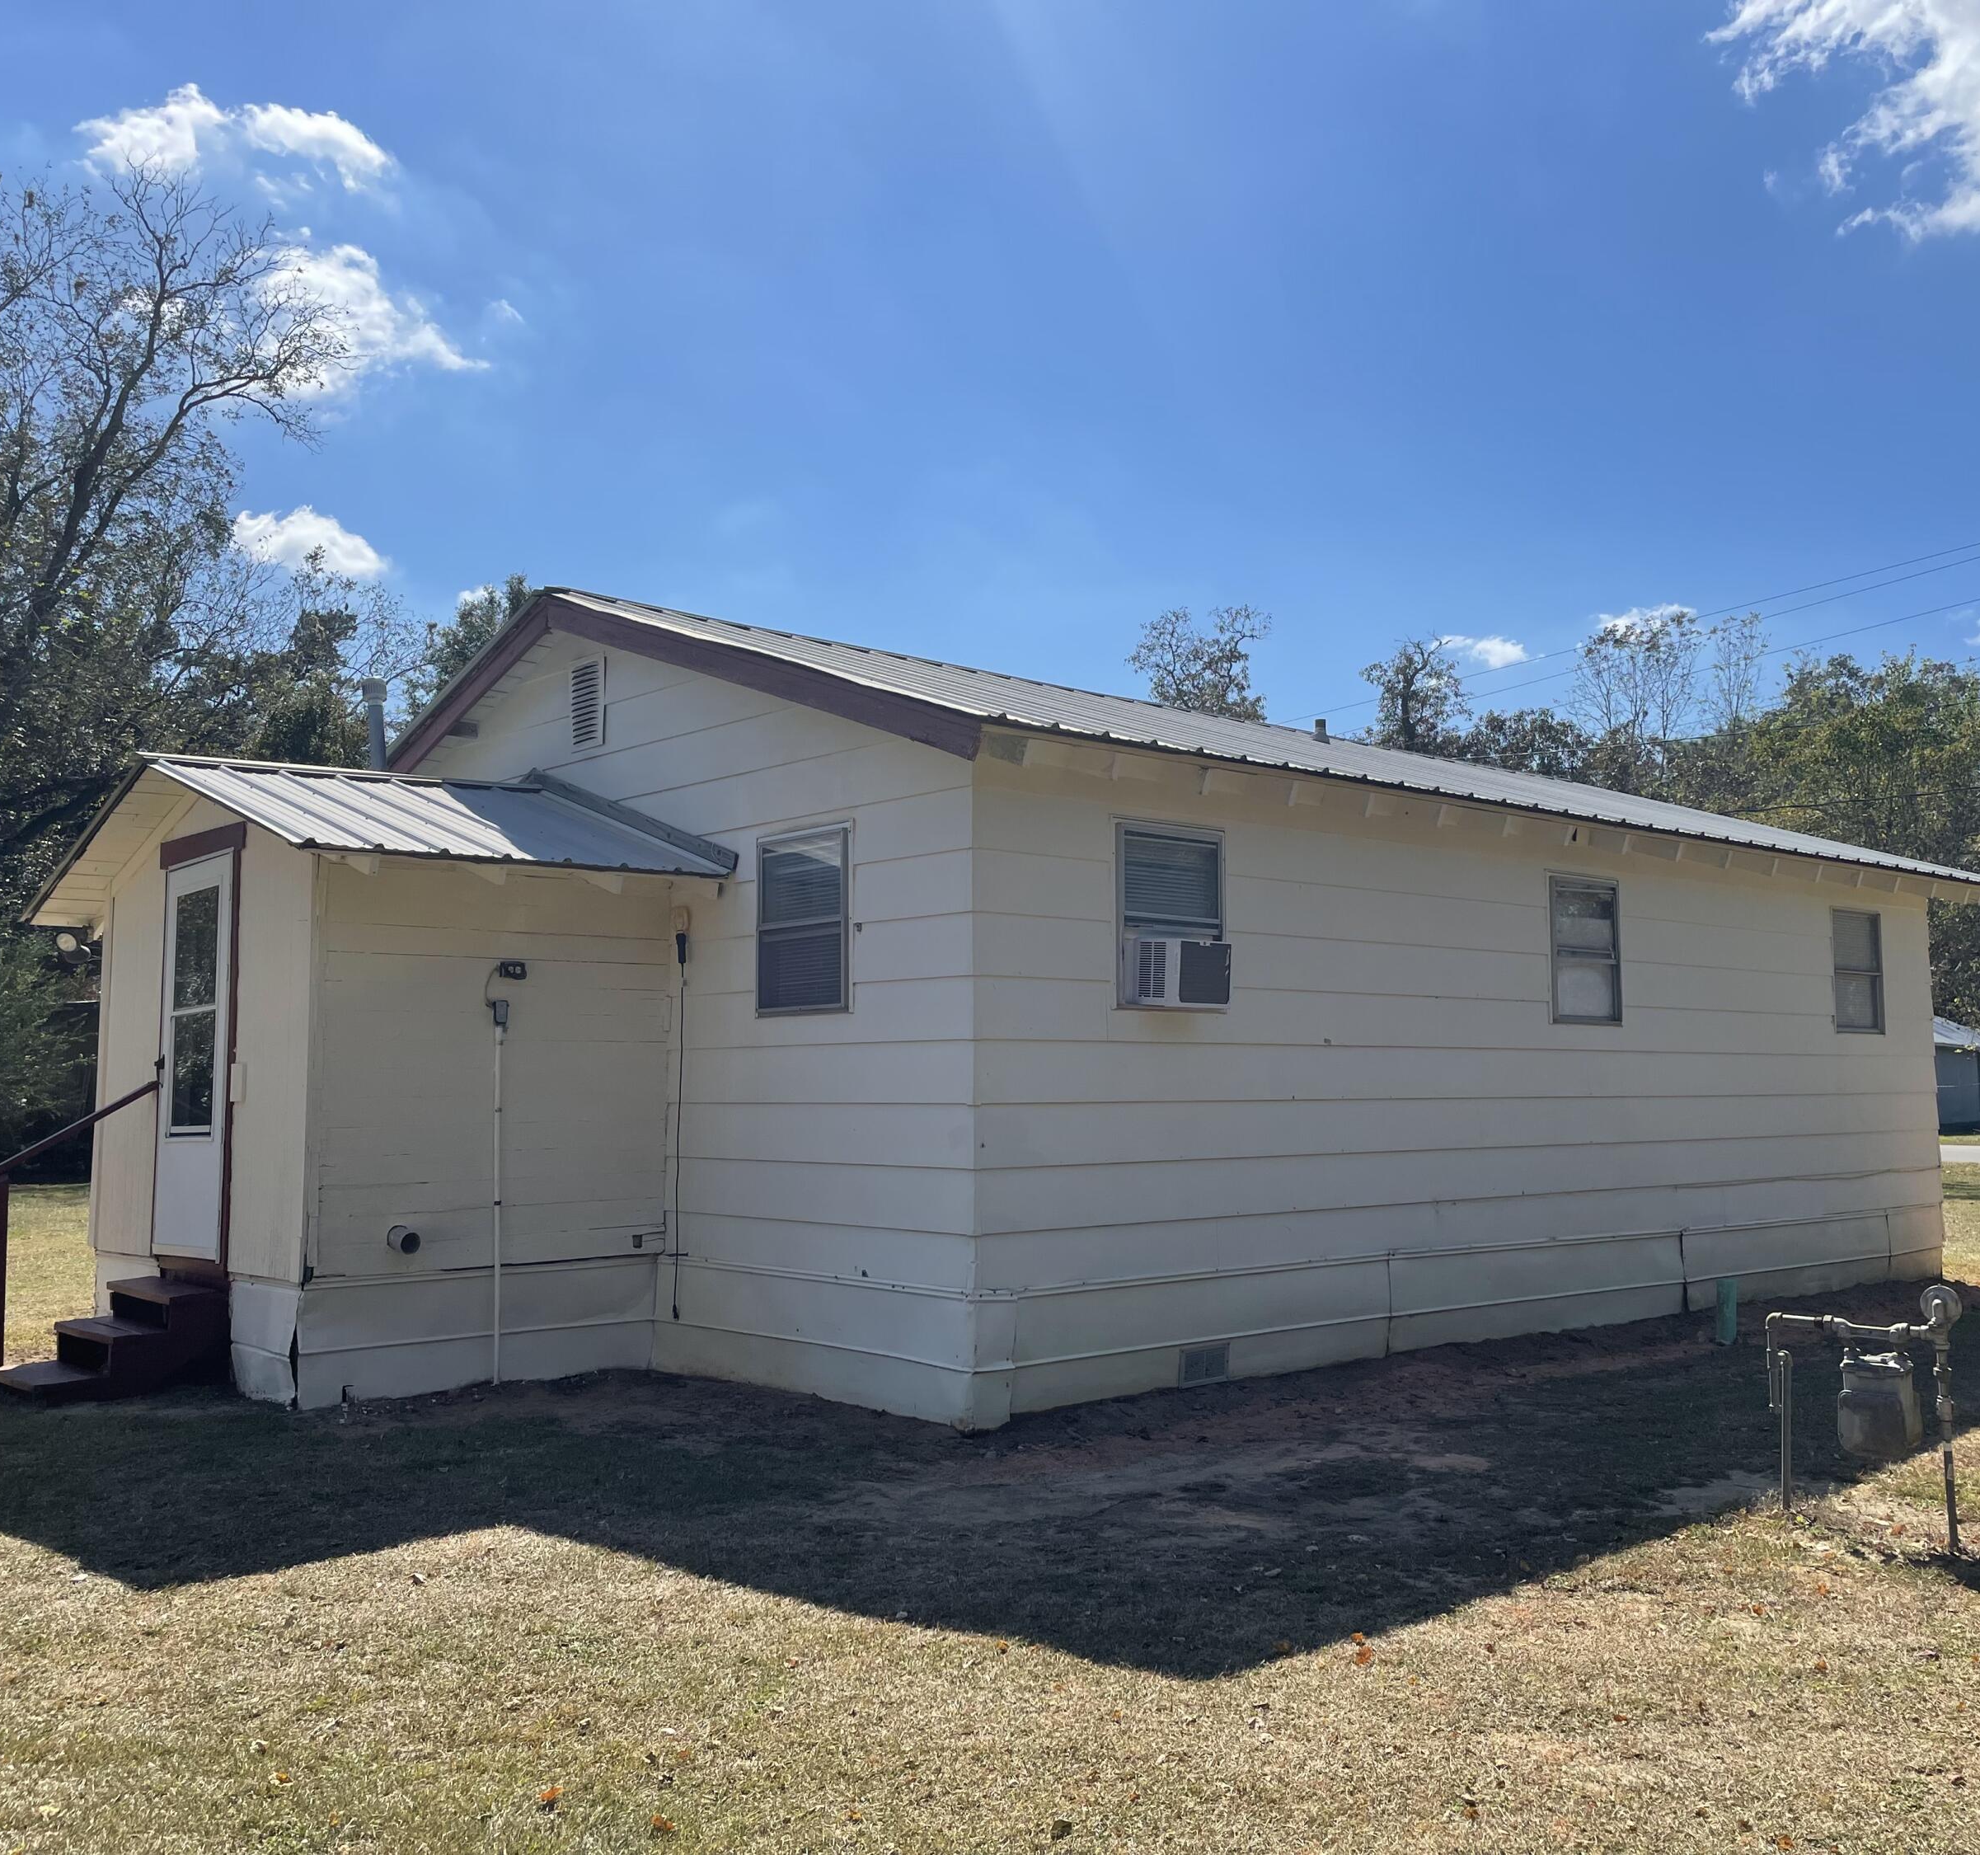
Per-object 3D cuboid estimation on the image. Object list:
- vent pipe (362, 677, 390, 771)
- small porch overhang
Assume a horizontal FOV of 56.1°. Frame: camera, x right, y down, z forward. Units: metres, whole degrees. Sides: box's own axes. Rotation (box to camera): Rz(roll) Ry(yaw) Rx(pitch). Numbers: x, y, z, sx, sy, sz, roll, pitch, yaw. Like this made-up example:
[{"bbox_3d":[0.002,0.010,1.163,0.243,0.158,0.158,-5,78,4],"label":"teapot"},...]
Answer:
[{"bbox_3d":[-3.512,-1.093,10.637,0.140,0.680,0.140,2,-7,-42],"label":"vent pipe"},{"bbox_3d":[-3.446,-0.519,10.085,2.230,0.840,3.840,4,-7,-42],"label":"small porch overhang"}]

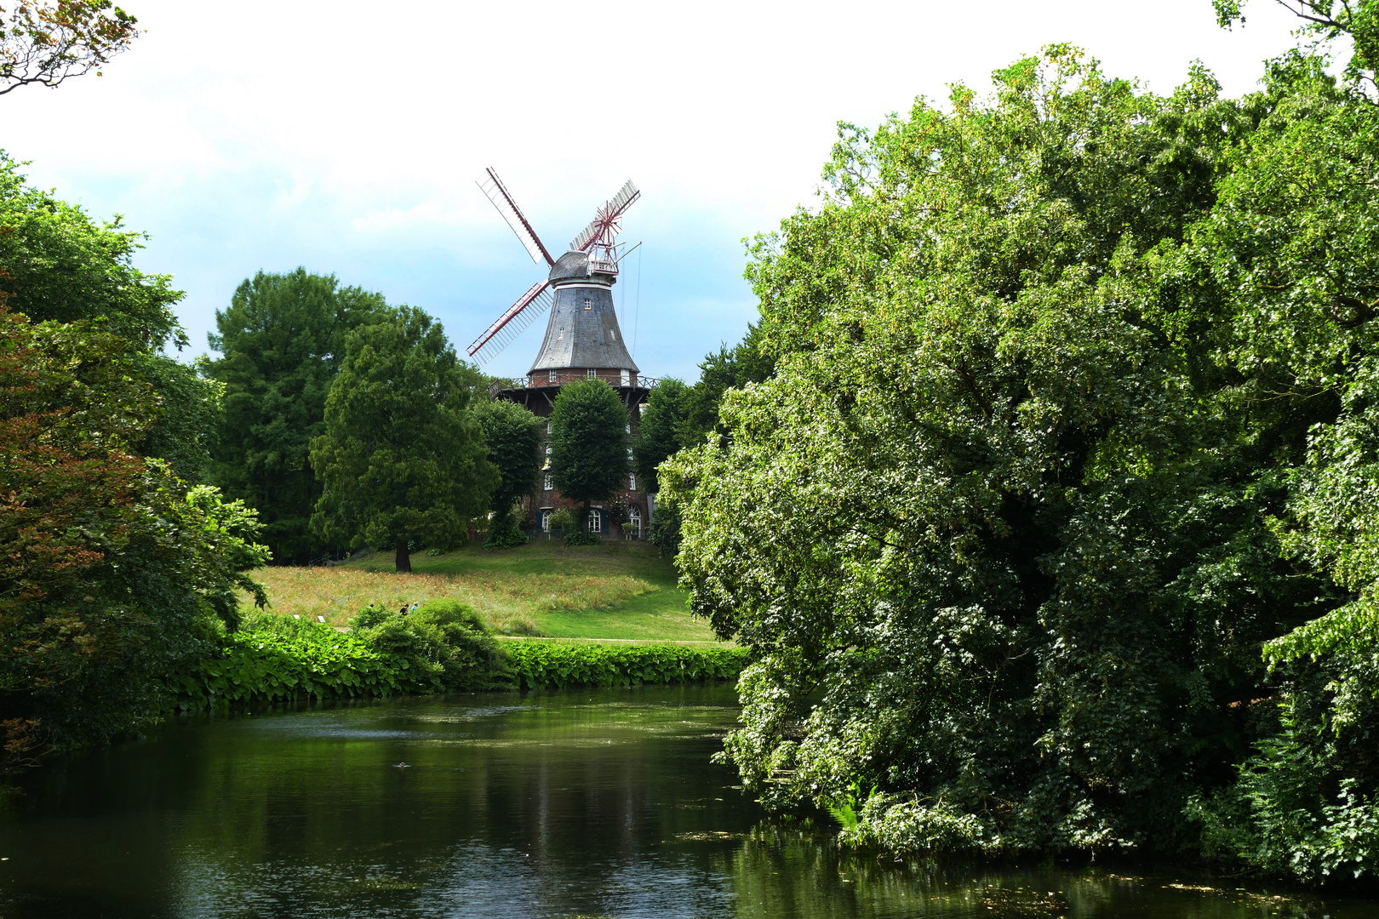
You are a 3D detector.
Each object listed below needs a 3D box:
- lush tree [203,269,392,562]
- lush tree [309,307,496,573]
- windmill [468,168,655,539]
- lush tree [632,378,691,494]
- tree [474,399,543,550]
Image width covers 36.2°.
[{"bbox_3d":[-31.466,-3.415,169.000,15.000,23.770,14.500,0,-2,0],"label":"lush tree"},{"bbox_3d":[-21.498,-1.455,158.000,14.000,19.880,13.500,0,-2,0],"label":"lush tree"},{"bbox_3d":[-9.573,-9.476,190.000,19.500,33.720,15.500,1,-2,-35],"label":"windmill"},{"bbox_3d":[-2.374,0.000,182.000,5.800,14.340,5.800,0,-2,0],"label":"lush tree"},{"bbox_3d":[-15.336,1.236,179.000,6.000,12.730,6.000,0,-2,0],"label":"tree"}]

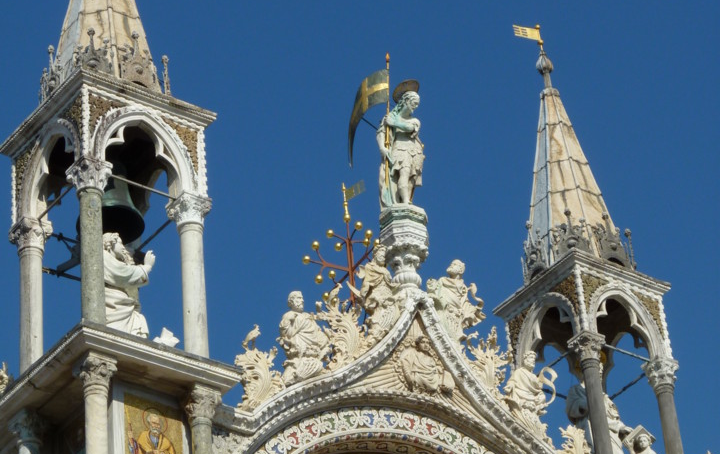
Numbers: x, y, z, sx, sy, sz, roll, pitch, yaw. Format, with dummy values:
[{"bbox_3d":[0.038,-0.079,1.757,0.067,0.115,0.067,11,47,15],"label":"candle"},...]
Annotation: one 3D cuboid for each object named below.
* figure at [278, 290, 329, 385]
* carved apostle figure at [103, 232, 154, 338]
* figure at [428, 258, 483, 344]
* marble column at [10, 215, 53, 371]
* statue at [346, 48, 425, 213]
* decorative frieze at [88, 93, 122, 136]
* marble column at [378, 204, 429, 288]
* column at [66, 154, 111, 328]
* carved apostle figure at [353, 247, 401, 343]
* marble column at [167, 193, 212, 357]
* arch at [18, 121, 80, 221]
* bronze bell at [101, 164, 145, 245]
[{"bbox_3d":[-0.813,1.517,36.130,0.671,1.382,0.490,19,-41,-32],"label":"figure"},{"bbox_3d":[-3.058,0.904,33.327,0.800,2.000,0.750,-23,-37,24],"label":"carved apostle figure"},{"bbox_3d":[1.327,1.026,36.174,0.780,1.420,0.550,19,-41,-31],"label":"figure"},{"bbox_3d":[-4.433,1.148,35.254,0.474,2.678,0.474,19,-41,-32],"label":"marble column"},{"bbox_3d":[0.439,-1.225,39.513,0.790,2.686,1.106,19,-41,-32],"label":"statue"},{"bbox_3d":[-3.298,-1.417,33.795,0.520,0.750,0.100,19,-41,-31],"label":"decorative frieze"},{"bbox_3d":[0.656,0.301,38.385,0.648,1.161,0.648,19,-41,-32],"label":"marble column"},{"bbox_3d":[-3.348,0.339,32.644,0.430,2.500,0.430,19,-41,-31],"label":"column"},{"bbox_3d":[0.242,0.942,37.573,0.616,1.635,0.490,19,-41,-32],"label":"carved apostle figure"},{"bbox_3d":[-2.130,0.753,33.426,0.430,2.520,0.430,19,-41,-31],"label":"marble column"},{"bbox_3d":[-4.138,-0.853,35.929,0.332,1.327,1.619,19,-41,-32],"label":"arch"},{"bbox_3d":[-3.303,-0.414,34.407,0.900,0.970,0.900,-4,-34,-2],"label":"bronze bell"}]

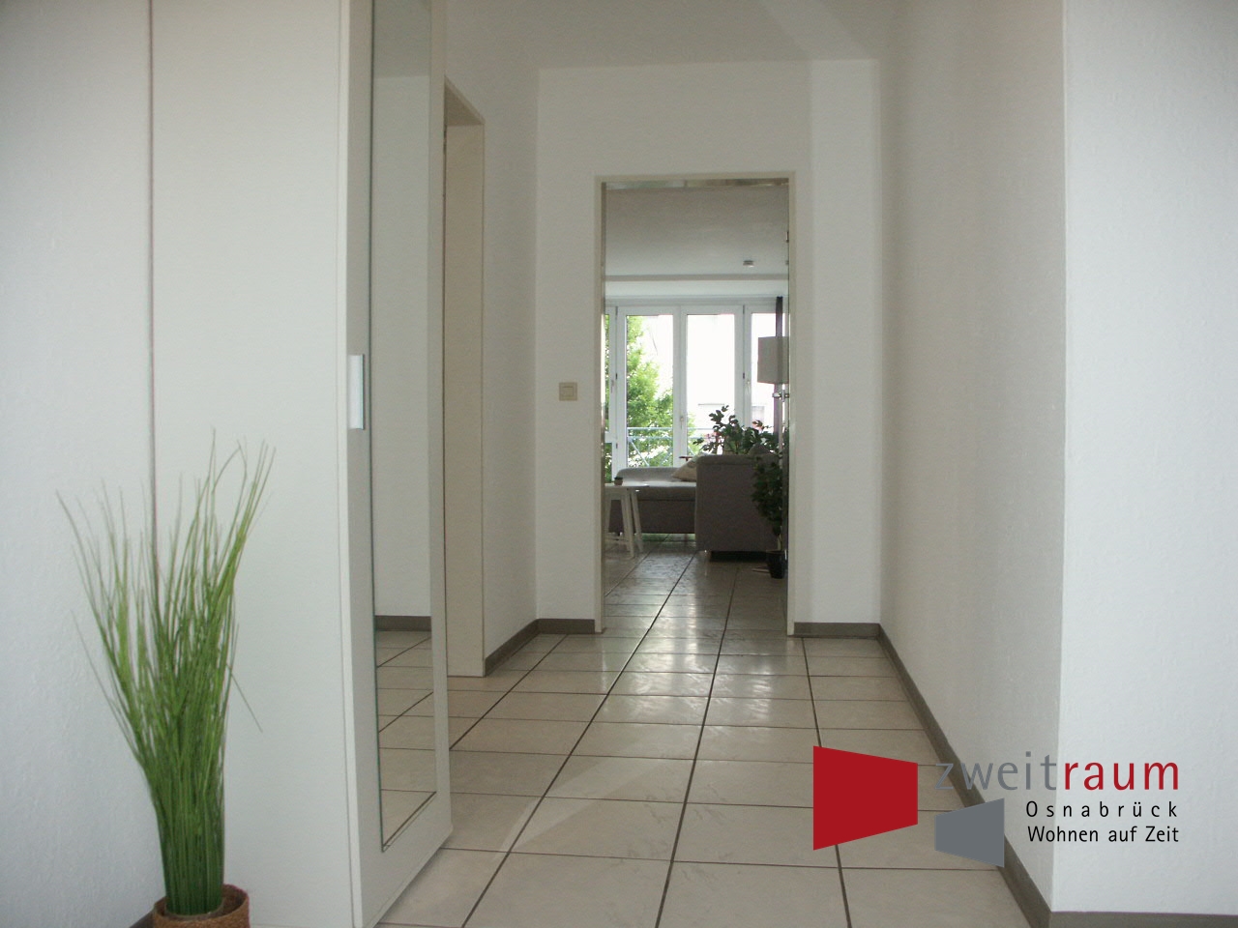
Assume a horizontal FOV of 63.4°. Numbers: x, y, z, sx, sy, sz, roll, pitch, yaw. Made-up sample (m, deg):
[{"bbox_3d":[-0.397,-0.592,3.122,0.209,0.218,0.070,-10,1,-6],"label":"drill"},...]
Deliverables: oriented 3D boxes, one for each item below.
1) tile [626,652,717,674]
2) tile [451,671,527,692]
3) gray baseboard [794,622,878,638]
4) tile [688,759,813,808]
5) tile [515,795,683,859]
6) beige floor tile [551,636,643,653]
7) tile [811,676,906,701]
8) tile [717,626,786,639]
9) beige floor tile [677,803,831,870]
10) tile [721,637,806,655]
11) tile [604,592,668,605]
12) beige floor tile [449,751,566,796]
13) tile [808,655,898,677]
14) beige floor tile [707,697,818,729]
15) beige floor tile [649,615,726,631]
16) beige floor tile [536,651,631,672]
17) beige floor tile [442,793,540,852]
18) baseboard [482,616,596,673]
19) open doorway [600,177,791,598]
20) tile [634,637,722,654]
[{"bbox_3d":[0.201,0.760,3.795,0.333,0.010,0.328,0,1,8],"label":"tile"},{"bbox_3d":[-0.510,0.773,3.572,0.333,0.010,0.328,0,1,8],"label":"tile"},{"bbox_3d":[0.919,0.705,4.244,0.350,0.070,0.012,0,1,8],"label":"gray baseboard"},{"bbox_3d":[0.345,0.793,2.467,0.333,0.010,0.327,0,1,8],"label":"tile"},{"bbox_3d":[-0.035,0.801,2.197,0.333,0.010,0.327,0,1,8],"label":"tile"},{"bbox_3d":[-0.085,0.752,4.159,0.333,0.010,0.327,0,1,8],"label":"beige floor tile"},{"bbox_3d":[0.801,0.763,3.378,0.305,0.010,0.328,0,1,8],"label":"tile"},{"bbox_3d":[0.595,0.745,4.338,0.274,0.010,0.205,0,1,8],"label":"tile"},{"bbox_3d":[0.295,0.801,2.157,0.333,0.010,0.326,0,1,8],"label":"beige floor tile"},{"bbox_3d":[0.588,0.764,4.120,0.333,0.010,0.326,0,1,8],"label":"tile"},{"bbox_3d":[0.085,0.724,5.301,0.333,0.010,0.327,0,1,8],"label":"tile"},{"bbox_3d":[-0.320,0.792,2.559,0.333,0.010,0.328,0,1,8],"label":"beige floor tile"},{"bbox_3d":[0.850,0.762,3.694,0.303,0.010,0.327,0,1,8],"label":"tile"},{"bbox_3d":[0.439,0.778,3.104,0.333,0.010,0.327,0,1,8],"label":"beige floor tile"},{"bbox_3d":[0.328,0.741,4.617,0.333,0.010,0.326,0,1,8],"label":"beige floor tile"},{"bbox_3d":[-0.131,0.763,3.844,0.333,0.010,0.328,0,1,8],"label":"beige floor tile"},{"bbox_3d":[-0.368,0.799,2.237,0.333,0.010,0.328,0,1,8],"label":"beige floor tile"},{"bbox_3d":[-0.294,0.731,4.025,0.264,0.062,0.852,0,1,8],"label":"baseboard"},{"bbox_3d":[0.337,-0.250,4.427,0.830,1.980,0.150,0,1,8],"label":"open doorway"},{"bbox_3d":[0.252,0.754,4.113,0.333,0.010,0.326,0,1,8],"label":"tile"}]

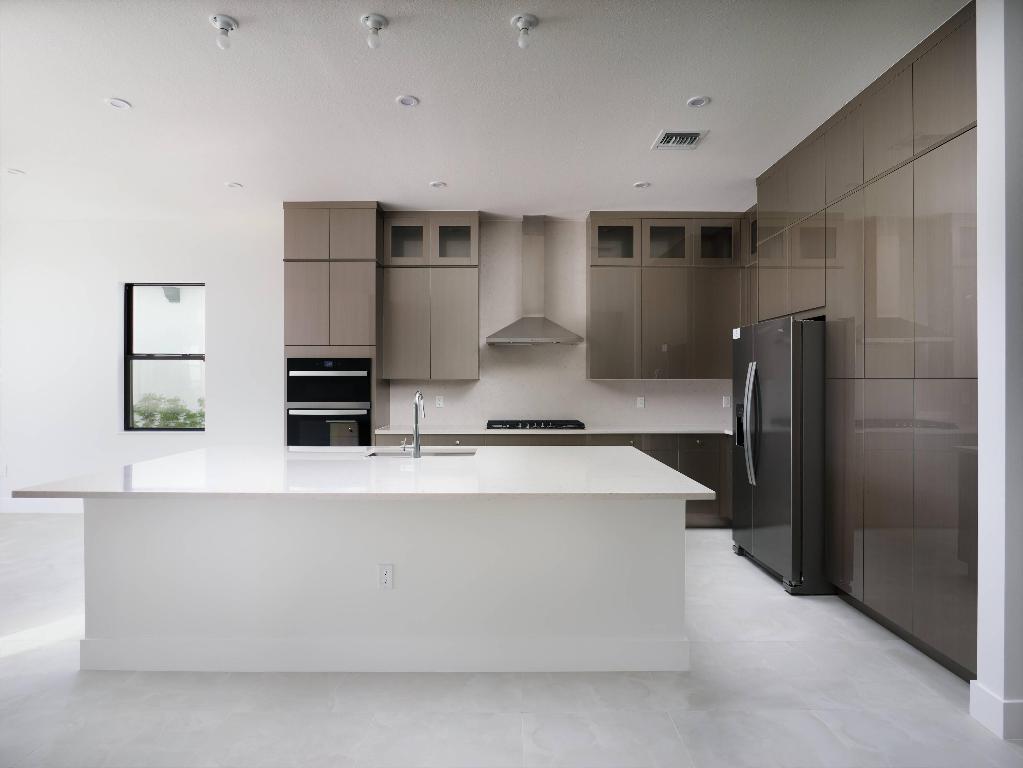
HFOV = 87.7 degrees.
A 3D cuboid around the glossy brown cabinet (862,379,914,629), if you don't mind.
[{"bbox_3d":[2.340,0.622,2.885,0.610,1.292,0.377,0,0,0],"label":"glossy brown cabinet"}]

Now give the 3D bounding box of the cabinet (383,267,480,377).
[{"bbox_3d":[-0.785,-0.588,5.315,0.940,1.076,0.330,0,0,0],"label":"cabinet"}]

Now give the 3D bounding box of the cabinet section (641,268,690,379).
[{"bbox_3d":[1.513,-0.587,5.336,0.495,1.082,0.330,0,1,0],"label":"cabinet section"}]

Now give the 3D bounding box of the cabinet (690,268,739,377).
[{"bbox_3d":[1.965,-0.578,5.252,0.460,1.073,0.330,0,1,0],"label":"cabinet"}]

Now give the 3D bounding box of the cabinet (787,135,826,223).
[{"bbox_3d":[2.340,-1.403,3.687,0.610,0.461,0.465,0,0,0],"label":"cabinet"}]

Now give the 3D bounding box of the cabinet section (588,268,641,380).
[{"bbox_3d":[1.010,-0.589,5.334,0.508,1.087,0.330,0,1,0],"label":"cabinet section"}]

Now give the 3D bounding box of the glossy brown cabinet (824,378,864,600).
[{"bbox_3d":[2.340,0.618,3.264,0.610,1.292,0.380,0,0,0],"label":"glossy brown cabinet"}]

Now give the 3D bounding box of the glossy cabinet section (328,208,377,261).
[{"bbox_3d":[-1.446,-1.371,5.164,0.432,0.468,0.610,0,1,0],"label":"glossy cabinet section"}]

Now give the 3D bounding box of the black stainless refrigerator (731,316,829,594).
[{"bbox_3d":[2.170,0.458,3.867,0.820,1.775,0.920,0,1,0],"label":"black stainless refrigerator"}]

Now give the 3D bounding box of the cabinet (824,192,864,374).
[{"bbox_3d":[2.302,-0.573,3.202,0.580,1.080,0.378,0,1,0],"label":"cabinet"}]

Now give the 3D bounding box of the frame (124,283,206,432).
[{"bbox_3d":[-3.631,-0.285,5.620,0.890,1.565,0.100,0,0,0],"label":"frame"}]

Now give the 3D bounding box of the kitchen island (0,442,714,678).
[{"bbox_3d":[-0.637,0.917,3.085,3.045,0.914,1.570,0,0,0],"label":"kitchen island"}]

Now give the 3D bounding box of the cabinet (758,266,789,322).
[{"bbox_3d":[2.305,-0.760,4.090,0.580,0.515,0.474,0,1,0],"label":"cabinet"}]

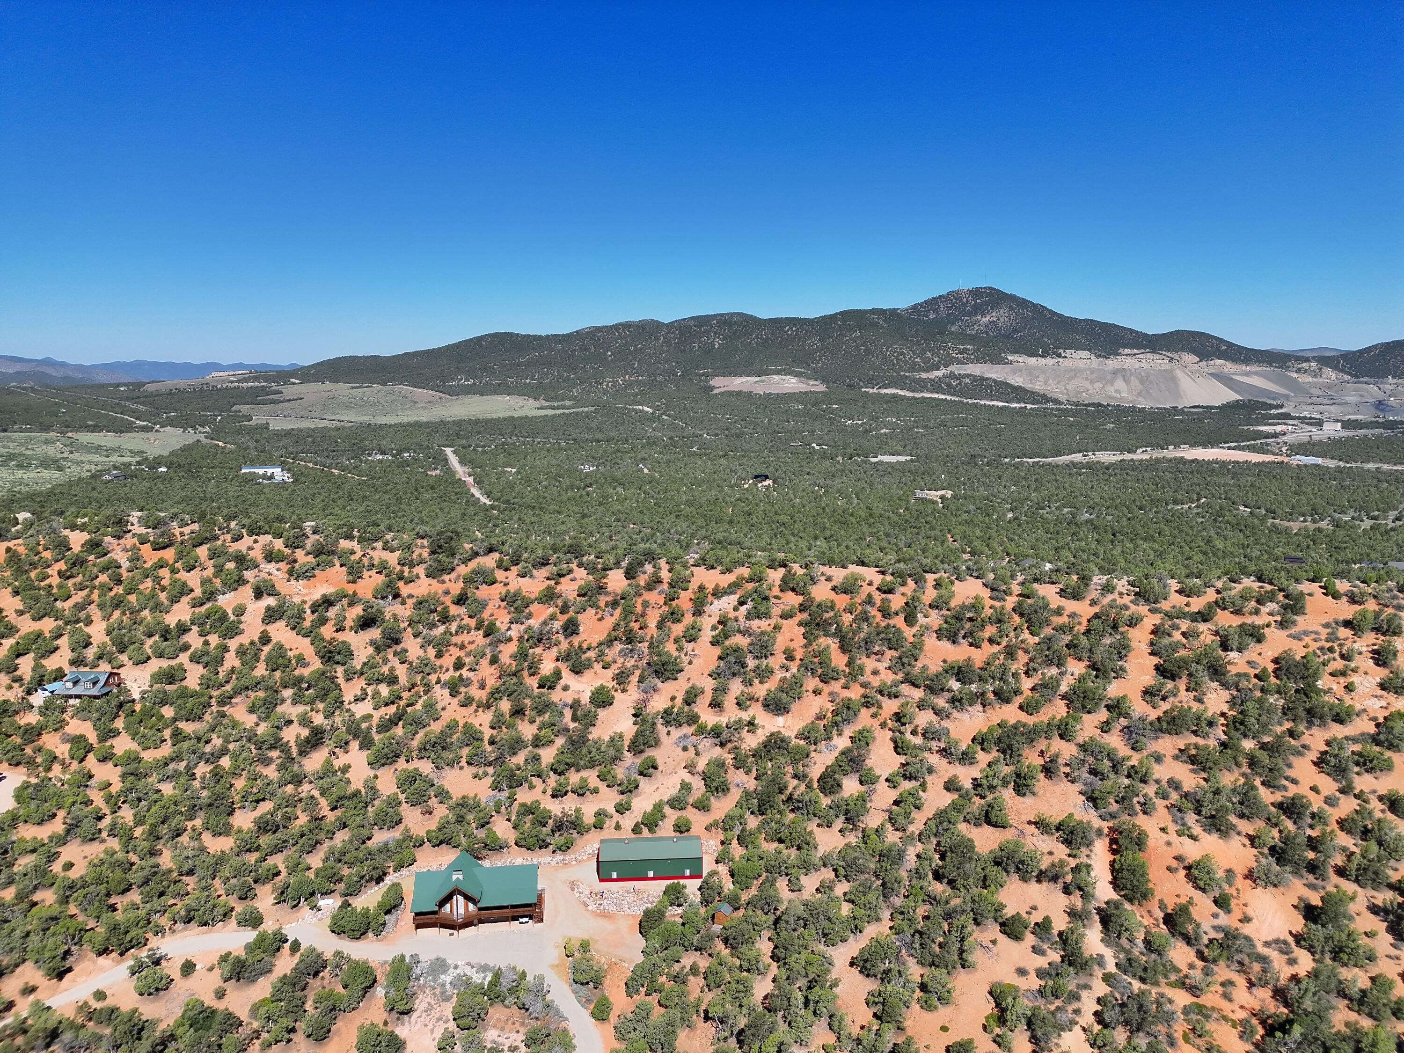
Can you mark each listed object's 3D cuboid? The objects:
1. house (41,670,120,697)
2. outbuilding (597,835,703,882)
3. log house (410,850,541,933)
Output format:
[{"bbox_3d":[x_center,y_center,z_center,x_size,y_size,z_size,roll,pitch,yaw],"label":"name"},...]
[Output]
[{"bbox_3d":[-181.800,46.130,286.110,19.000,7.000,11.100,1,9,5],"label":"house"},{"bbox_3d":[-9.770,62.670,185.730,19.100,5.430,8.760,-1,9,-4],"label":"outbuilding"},{"bbox_3d":[-39.040,64.320,171.580,22.390,9.650,12.940,-1,9,-8],"label":"log house"}]

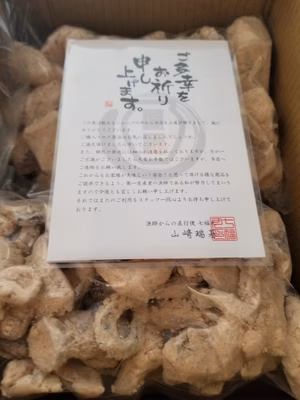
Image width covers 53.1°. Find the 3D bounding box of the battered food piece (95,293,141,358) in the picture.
[{"bbox_3d":[-0.022,0.090,0.213,0.035,0.027,0.044,0,68,-1],"label":"battered food piece"}]

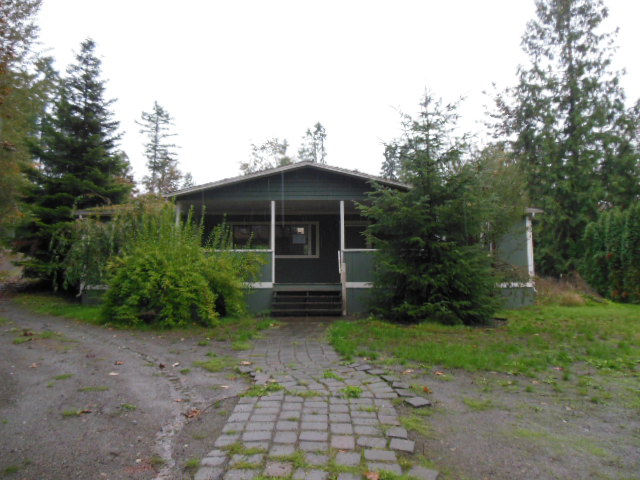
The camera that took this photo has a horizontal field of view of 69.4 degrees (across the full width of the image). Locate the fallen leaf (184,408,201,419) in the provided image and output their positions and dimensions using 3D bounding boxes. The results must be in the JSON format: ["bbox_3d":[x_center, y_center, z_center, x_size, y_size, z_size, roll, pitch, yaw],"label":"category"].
[{"bbox_3d":[-1.250,1.692,4.449,0.160,0.040,0.160,0,-5,0],"label":"fallen leaf"}]

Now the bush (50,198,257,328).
[{"bbox_3d":[-3.939,0.428,11.213,4.993,2.909,3.300,0,-5,0],"label":"bush"}]

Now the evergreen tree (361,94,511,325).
[{"bbox_3d":[2.727,-0.828,10.928,3.543,5.412,3.400,0,-5,0],"label":"evergreen tree"}]

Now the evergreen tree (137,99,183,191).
[{"bbox_3d":[-14.210,-4.288,40.606,4.300,16.490,4.300,0,-5,0],"label":"evergreen tree"}]

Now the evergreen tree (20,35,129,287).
[{"bbox_3d":[-10.043,-3.202,18.900,4.747,10.569,4.600,0,-5,0],"label":"evergreen tree"}]

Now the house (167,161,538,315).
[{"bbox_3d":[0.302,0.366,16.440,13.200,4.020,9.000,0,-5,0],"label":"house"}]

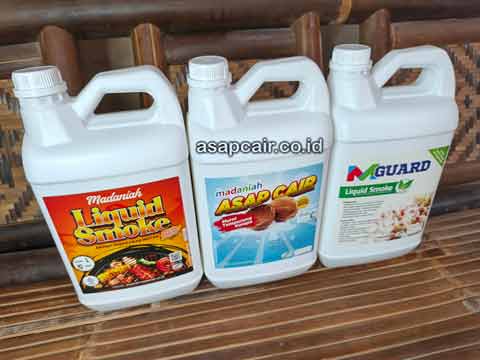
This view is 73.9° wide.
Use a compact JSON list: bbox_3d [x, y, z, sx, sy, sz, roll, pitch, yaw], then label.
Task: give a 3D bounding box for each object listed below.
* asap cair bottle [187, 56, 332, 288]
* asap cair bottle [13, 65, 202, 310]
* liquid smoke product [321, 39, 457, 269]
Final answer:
[{"bbox_3d":[0.024,-0.009,0.447,0.178,0.312,0.123,-8,30,-9],"label":"asap cair bottle"},{"bbox_3d":[-0.154,0.012,0.422,0.178,0.312,0.123,-10,31,-13],"label":"asap cair bottle"},{"bbox_3d":[0.200,-0.036,0.481,0.178,0.312,0.123,-6,30,-6],"label":"liquid smoke product"}]

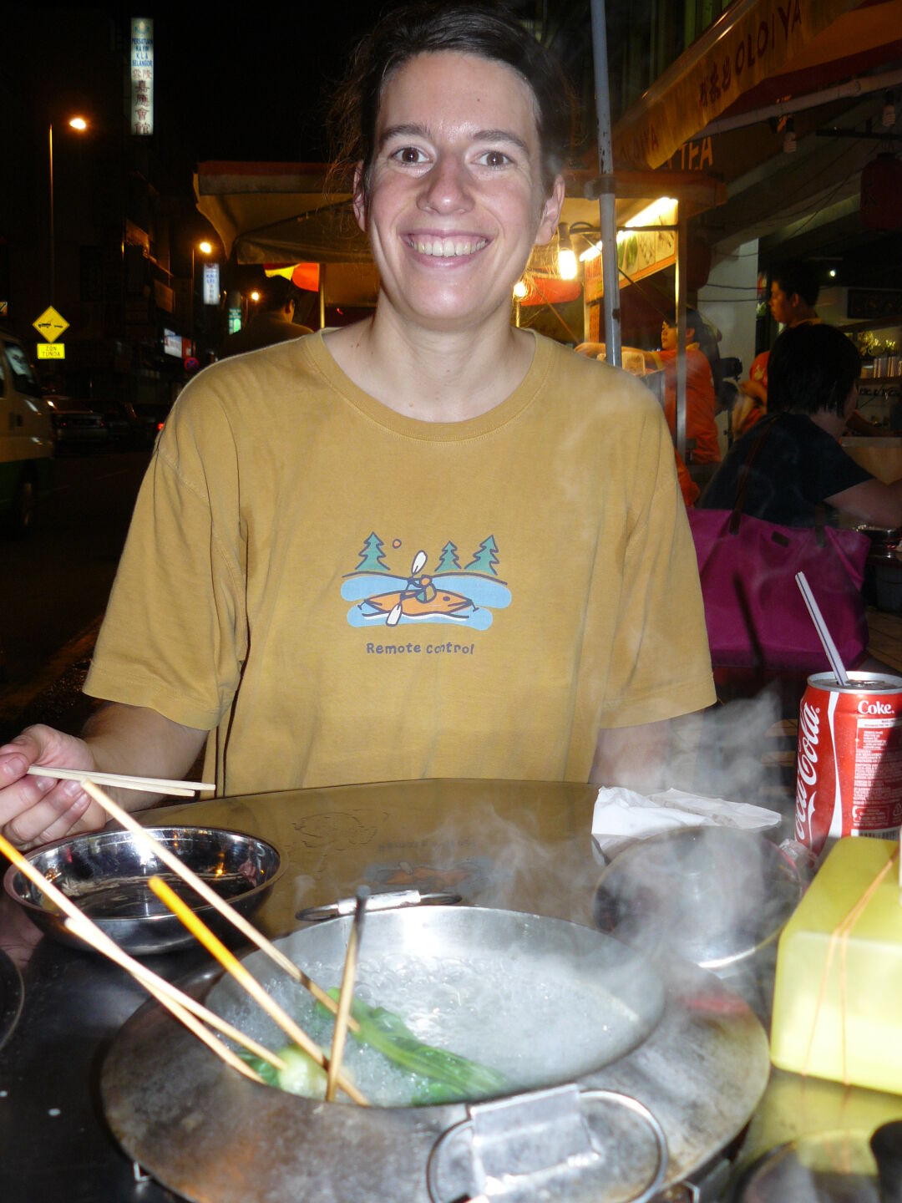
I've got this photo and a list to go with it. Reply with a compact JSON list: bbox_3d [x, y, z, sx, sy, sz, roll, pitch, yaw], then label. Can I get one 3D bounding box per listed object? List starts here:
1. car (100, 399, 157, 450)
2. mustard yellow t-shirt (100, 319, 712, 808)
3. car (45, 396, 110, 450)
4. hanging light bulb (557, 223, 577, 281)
[{"bbox_3d":[-10.300,-5.420,37.800,1.670,1.400,4.250,-4,10,-30],"label":"car"},{"bbox_3d":[-0.045,0.080,1.045,0.495,0.590,0.280,0,9,-3],"label":"mustard yellow t-shirt"},{"bbox_3d":[-10.650,-4.900,34.300,1.670,1.400,4.250,-5,10,-31],"label":"car"},{"bbox_3d":[0.482,-1.453,5.200,0.073,0.235,0.073,-4,9,0],"label":"hanging light bulb"}]

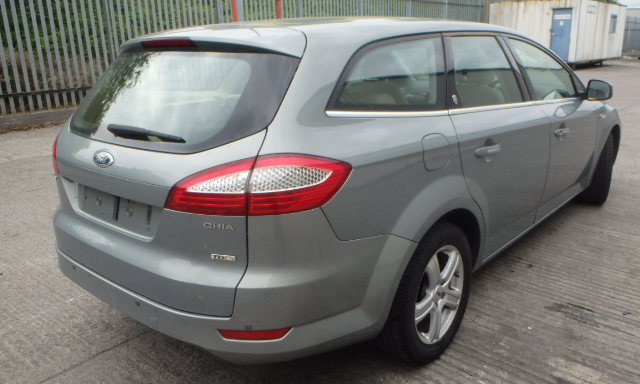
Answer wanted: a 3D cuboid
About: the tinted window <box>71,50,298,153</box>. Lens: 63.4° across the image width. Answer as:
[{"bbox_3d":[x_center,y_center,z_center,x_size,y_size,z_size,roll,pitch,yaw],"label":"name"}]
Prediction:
[{"bbox_3d":[-0.668,-0.367,2.067,1.310,0.460,0.130,11,-19,40],"label":"tinted window"}]

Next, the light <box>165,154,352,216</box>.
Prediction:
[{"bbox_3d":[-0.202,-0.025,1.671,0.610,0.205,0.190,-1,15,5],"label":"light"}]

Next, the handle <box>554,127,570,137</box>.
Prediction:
[{"bbox_3d":[1.486,-0.376,3.175,0.055,0.050,0.225,11,20,40],"label":"handle"}]

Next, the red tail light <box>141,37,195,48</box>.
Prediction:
[{"bbox_3d":[-0.608,-0.600,2.086,0.360,0.040,0.050,11,20,40],"label":"red tail light"}]

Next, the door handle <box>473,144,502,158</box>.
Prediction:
[{"bbox_3d":[0.768,-0.189,2.362,0.055,0.050,0.230,11,20,40],"label":"door handle"}]

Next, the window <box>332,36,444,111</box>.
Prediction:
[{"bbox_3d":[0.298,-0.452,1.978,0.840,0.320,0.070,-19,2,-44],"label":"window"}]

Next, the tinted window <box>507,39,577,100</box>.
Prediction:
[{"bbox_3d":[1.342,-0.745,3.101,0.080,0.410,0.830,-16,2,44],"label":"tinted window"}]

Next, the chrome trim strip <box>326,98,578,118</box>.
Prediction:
[{"bbox_3d":[0.894,-0.440,2.577,0.070,0.080,2.550,11,16,40],"label":"chrome trim strip"}]

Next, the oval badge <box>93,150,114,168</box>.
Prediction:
[{"bbox_3d":[-0.815,-0.124,1.948,0.150,0.066,0.020,11,-8,40],"label":"oval badge"}]

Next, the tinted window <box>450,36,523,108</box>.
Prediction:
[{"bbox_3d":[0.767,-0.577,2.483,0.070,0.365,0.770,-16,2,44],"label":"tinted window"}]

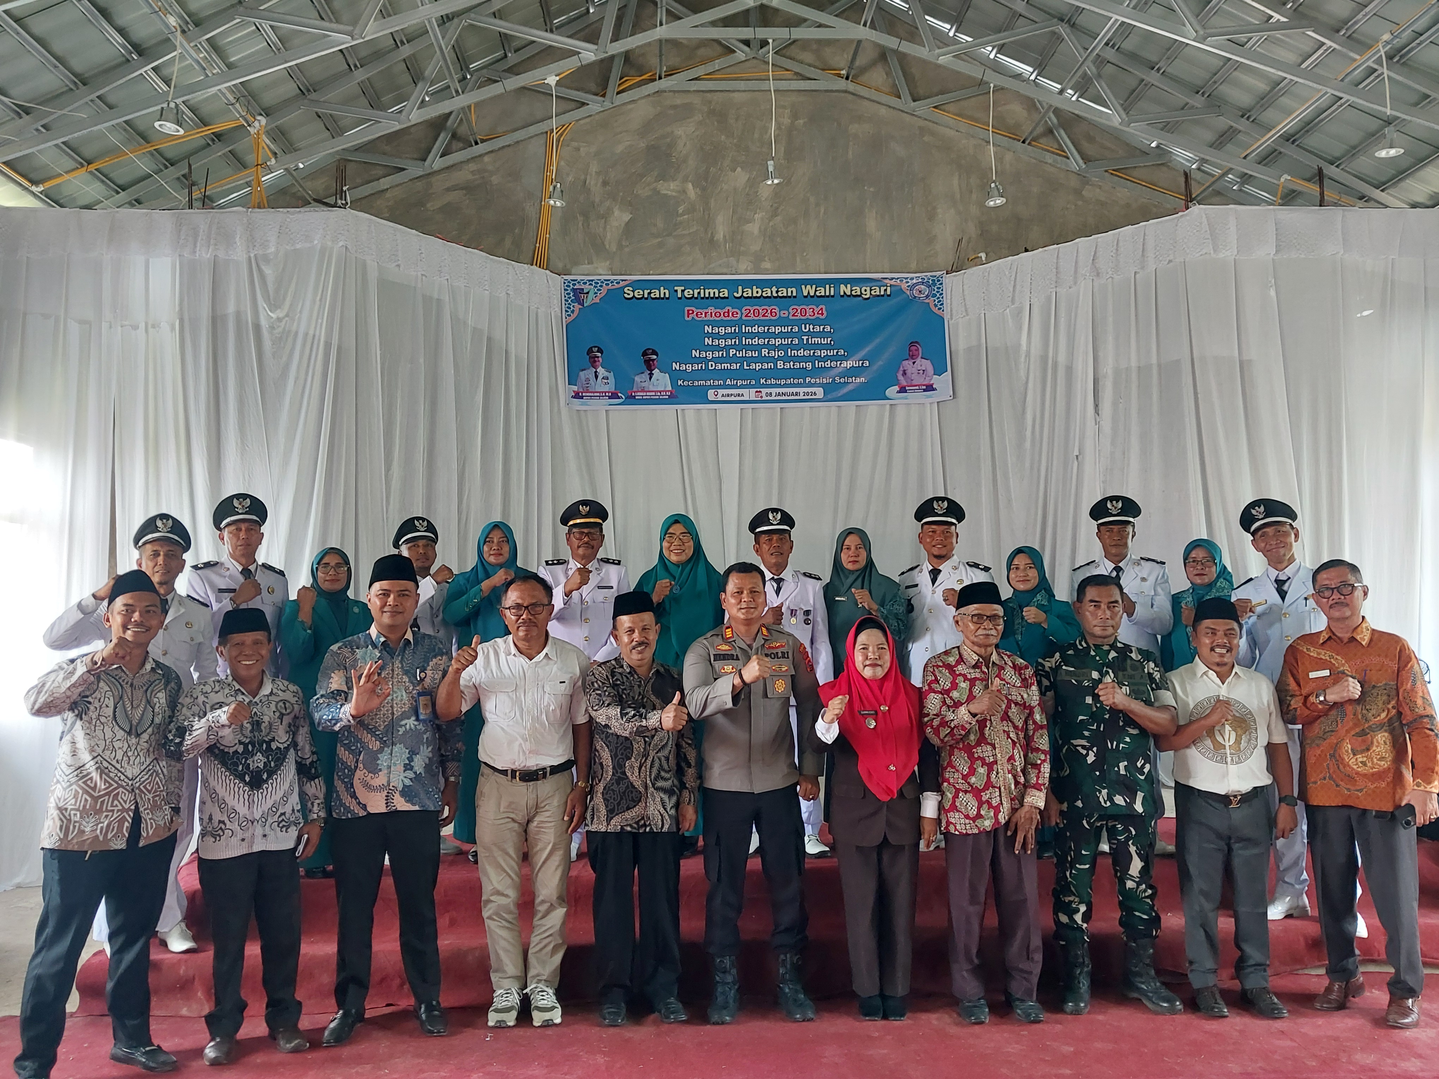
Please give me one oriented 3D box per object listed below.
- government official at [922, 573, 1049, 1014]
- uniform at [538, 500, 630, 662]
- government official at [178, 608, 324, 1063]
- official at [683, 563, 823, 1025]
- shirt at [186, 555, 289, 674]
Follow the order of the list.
[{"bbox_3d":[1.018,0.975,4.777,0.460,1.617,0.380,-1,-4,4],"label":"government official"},{"bbox_3d":[-0.625,0.662,5.948,0.520,1.712,0.400,-1,-4,-8],"label":"uniform"},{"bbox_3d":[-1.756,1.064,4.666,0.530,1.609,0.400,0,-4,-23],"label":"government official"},{"bbox_3d":[0.132,0.975,4.992,0.540,1.758,0.420,-1,-4,-7],"label":"official"},{"bbox_3d":[-2.170,0.413,5.616,0.500,0.680,0.360,0,-4,-22],"label":"shirt"}]

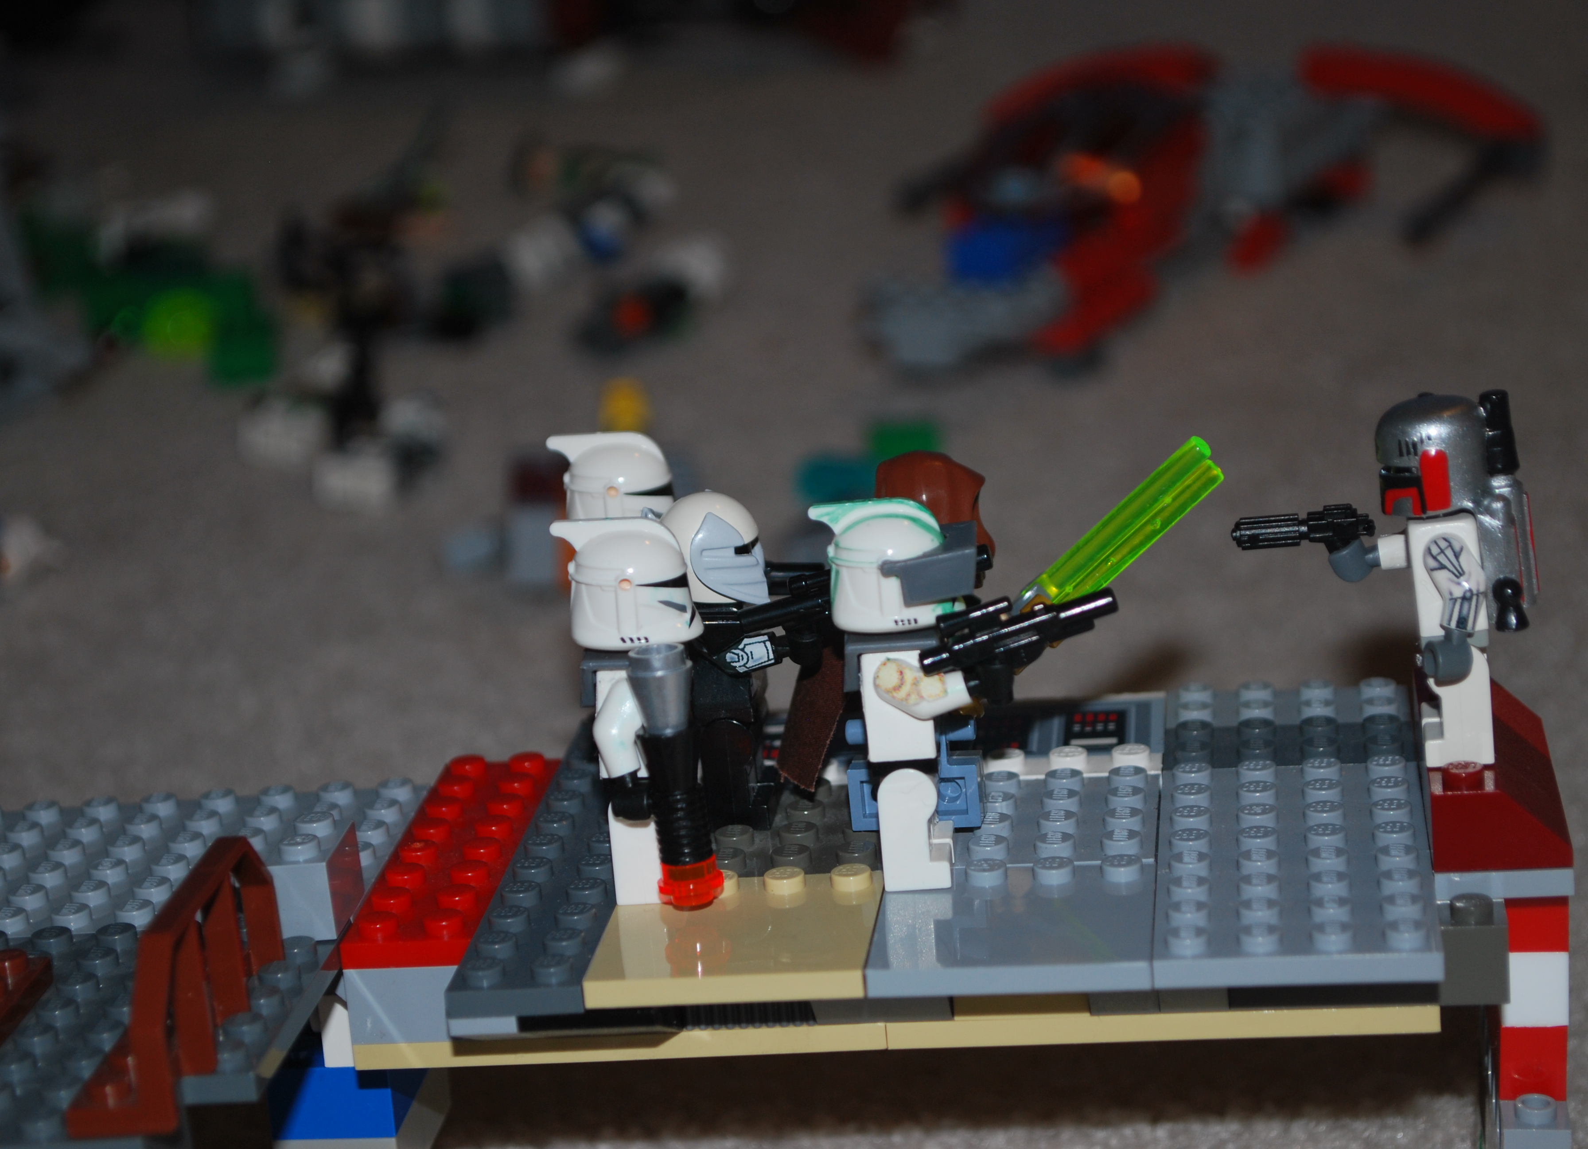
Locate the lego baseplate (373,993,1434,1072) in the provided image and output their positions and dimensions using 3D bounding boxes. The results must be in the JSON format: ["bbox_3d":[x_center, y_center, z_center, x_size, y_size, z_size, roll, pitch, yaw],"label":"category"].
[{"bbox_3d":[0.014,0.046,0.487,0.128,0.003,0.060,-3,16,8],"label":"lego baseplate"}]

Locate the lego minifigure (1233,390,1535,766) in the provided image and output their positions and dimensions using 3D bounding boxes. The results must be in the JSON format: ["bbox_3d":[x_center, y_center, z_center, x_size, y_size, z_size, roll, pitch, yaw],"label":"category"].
[{"bbox_3d":[0.070,0.000,0.461,0.035,0.044,0.024,-2,16,7],"label":"lego minifigure"}]

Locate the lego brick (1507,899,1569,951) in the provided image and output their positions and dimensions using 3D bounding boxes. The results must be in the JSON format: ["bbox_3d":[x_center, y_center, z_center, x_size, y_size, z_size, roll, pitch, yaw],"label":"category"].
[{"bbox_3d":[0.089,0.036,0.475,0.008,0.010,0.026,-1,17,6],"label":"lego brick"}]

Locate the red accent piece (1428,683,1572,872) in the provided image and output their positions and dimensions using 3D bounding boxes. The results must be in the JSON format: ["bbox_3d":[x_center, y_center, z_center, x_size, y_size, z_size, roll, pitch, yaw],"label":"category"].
[{"bbox_3d":[0.084,0.022,0.474,0.016,0.011,0.048,-2,16,7],"label":"red accent piece"}]

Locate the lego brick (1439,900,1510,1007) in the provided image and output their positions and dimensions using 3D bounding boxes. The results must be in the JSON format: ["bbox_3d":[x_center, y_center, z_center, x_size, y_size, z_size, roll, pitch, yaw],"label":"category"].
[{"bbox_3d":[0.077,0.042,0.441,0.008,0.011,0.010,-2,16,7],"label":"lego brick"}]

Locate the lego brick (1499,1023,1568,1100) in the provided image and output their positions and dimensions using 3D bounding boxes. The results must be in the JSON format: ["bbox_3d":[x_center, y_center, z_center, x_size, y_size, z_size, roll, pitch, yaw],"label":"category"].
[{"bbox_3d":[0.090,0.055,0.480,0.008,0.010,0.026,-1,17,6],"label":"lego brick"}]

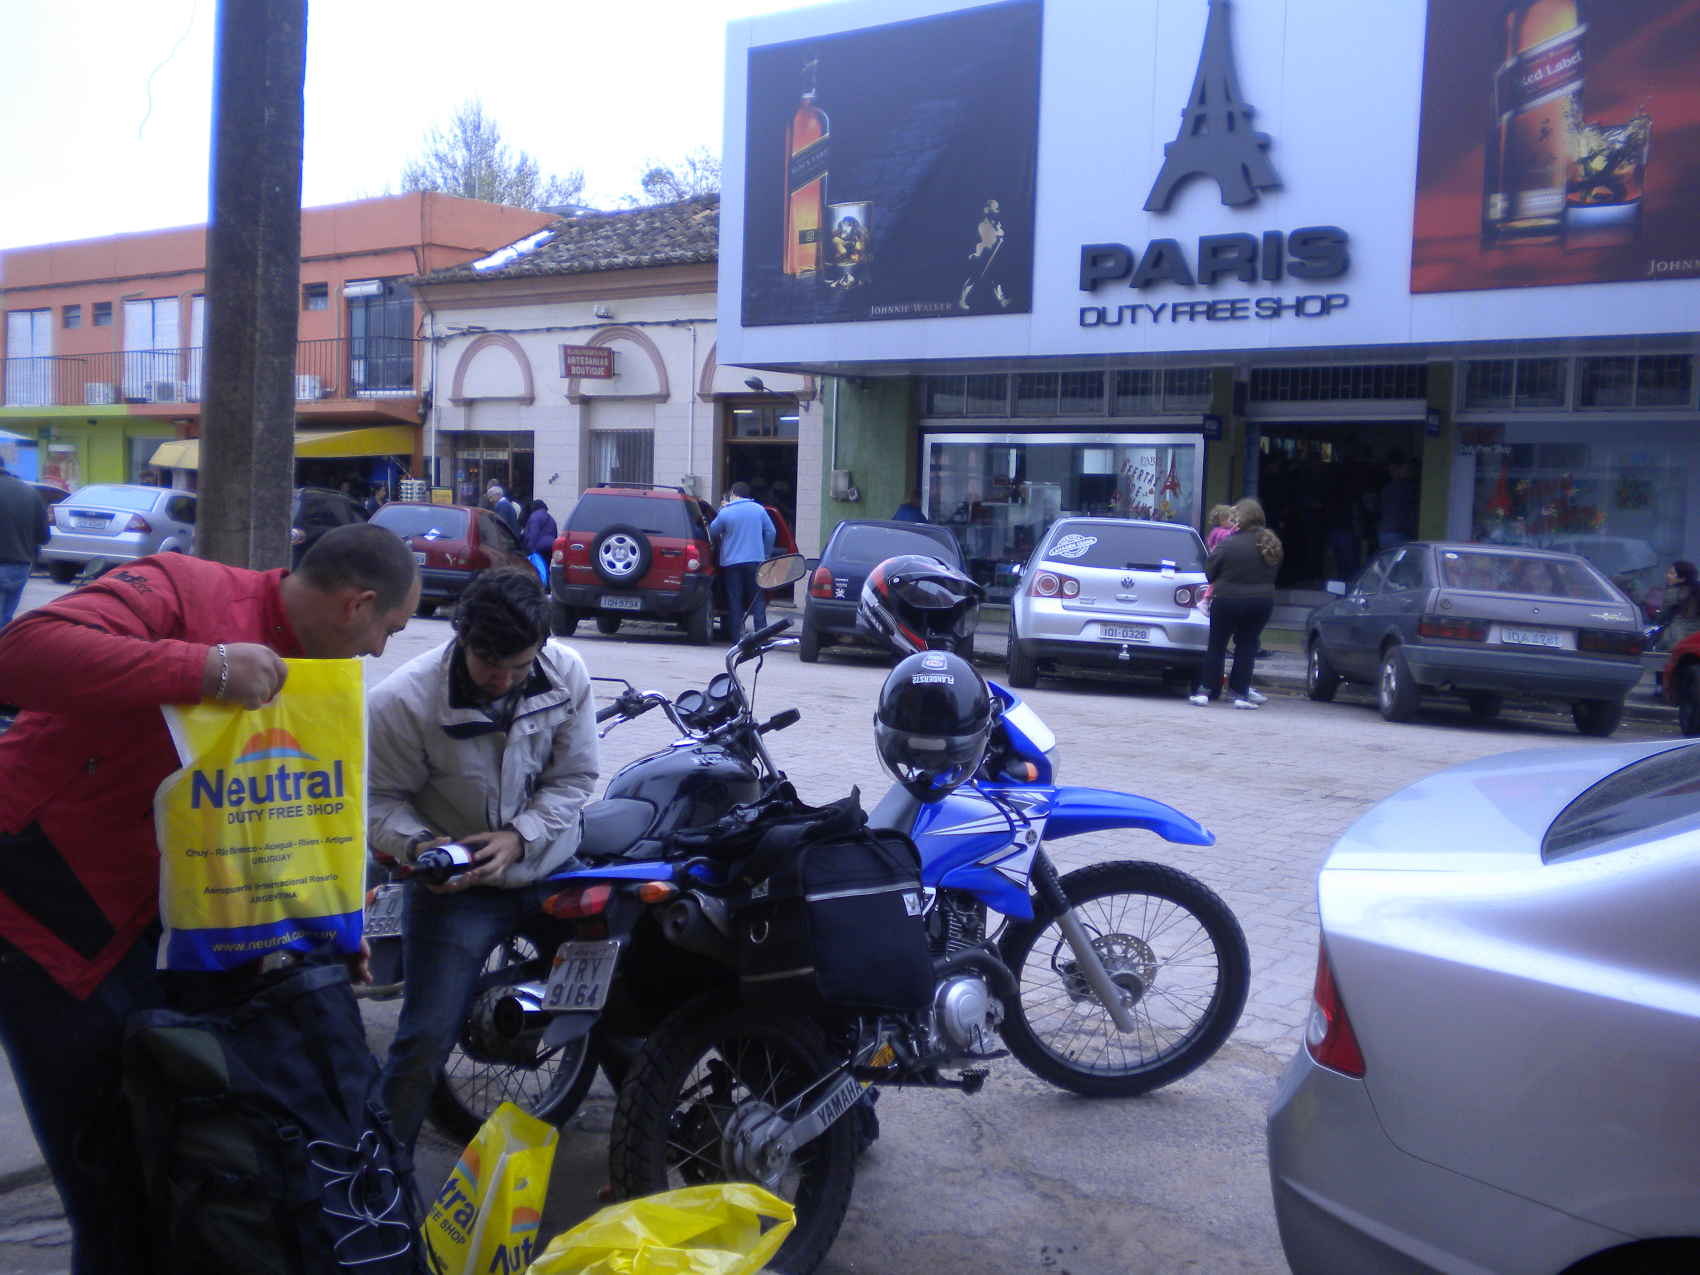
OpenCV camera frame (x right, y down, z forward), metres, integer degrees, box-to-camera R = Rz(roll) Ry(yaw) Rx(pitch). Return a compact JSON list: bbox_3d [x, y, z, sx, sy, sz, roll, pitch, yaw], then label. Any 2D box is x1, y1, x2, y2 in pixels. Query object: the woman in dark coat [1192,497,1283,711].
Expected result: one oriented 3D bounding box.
[{"bbox_3d":[3.039,-0.281,13.396,0.530,1.609,0.450,-2,5,-37],"label":"woman in dark coat"}]

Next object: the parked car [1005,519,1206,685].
[{"bbox_3d":[2.312,-0.274,15.340,1.735,1.457,4.200,4,1,5],"label":"parked car"}]

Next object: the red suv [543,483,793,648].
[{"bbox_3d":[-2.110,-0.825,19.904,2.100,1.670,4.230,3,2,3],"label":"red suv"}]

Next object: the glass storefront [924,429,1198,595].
[{"bbox_3d":[2.573,-1.465,21.440,4.053,2.160,0.200,5,6,38],"label":"glass storefront"}]

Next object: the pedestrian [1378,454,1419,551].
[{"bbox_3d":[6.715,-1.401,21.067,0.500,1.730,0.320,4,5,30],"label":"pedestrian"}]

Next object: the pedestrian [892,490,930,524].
[{"bbox_3d":[0.817,-1.087,23.068,0.340,1.760,0.500,-3,6,-45],"label":"pedestrian"}]

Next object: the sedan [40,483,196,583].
[{"bbox_3d":[-10.702,-1.523,26.166,1.690,1.470,4.200,3,2,-4],"label":"sedan"}]

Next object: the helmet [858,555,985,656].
[{"bbox_3d":[0.195,-0.078,4.720,0.350,0.265,0.250,32,19,28],"label":"helmet"}]

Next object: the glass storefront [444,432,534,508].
[{"bbox_3d":[-5.991,-2.108,28.256,2.342,2.538,0.300,5,6,38],"label":"glass storefront"}]

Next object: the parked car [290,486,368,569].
[{"bbox_3d":[-7.769,-1.261,24.016,1.680,1.490,3.900,3,2,4],"label":"parked car"}]

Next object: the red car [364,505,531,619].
[{"bbox_3d":[-4.967,-0.947,21.882,1.650,1.420,3.820,3,2,1],"label":"red car"}]

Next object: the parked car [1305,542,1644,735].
[{"bbox_3d":[4.712,-0.057,13.472,1.600,1.375,3.810,4,1,3],"label":"parked car"}]

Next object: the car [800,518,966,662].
[{"bbox_3d":[0.417,-0.466,17.383,1.610,1.410,3.730,3,1,2],"label":"car"}]

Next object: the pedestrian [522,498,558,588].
[{"bbox_3d":[-4.896,-1.377,27.060,0.420,1.570,0.500,5,5,35],"label":"pedestrian"}]

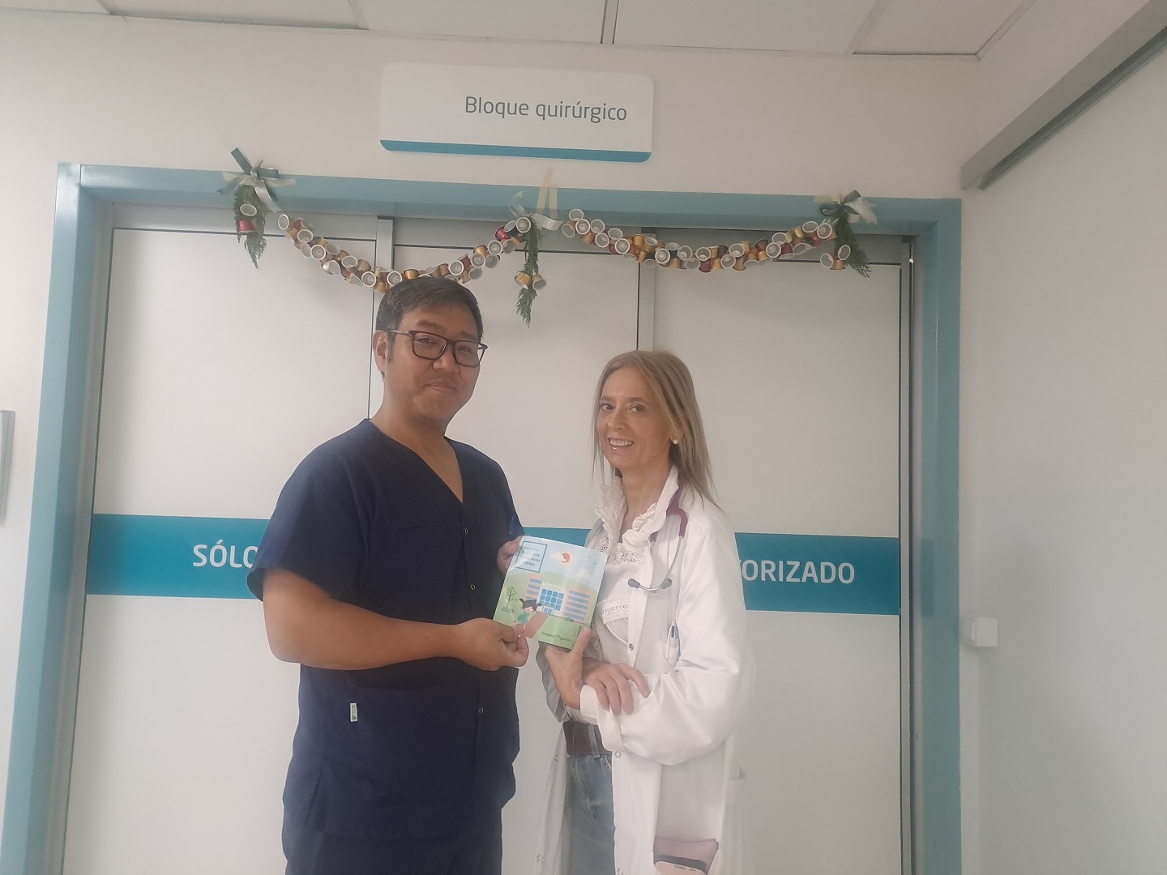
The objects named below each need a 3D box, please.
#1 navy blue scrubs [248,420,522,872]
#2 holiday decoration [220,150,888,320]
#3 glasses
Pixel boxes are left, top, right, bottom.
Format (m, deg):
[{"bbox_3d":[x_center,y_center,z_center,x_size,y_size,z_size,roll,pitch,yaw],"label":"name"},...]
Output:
[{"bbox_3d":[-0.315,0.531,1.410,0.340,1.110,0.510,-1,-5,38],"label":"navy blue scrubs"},{"bbox_3d":[-0.073,-0.454,1.992,1.540,0.390,0.080,2,-4,-2],"label":"holiday decoration"},{"bbox_3d":[-0.255,-0.147,1.408,0.143,0.047,0.145,7,2,-36],"label":"glasses"}]

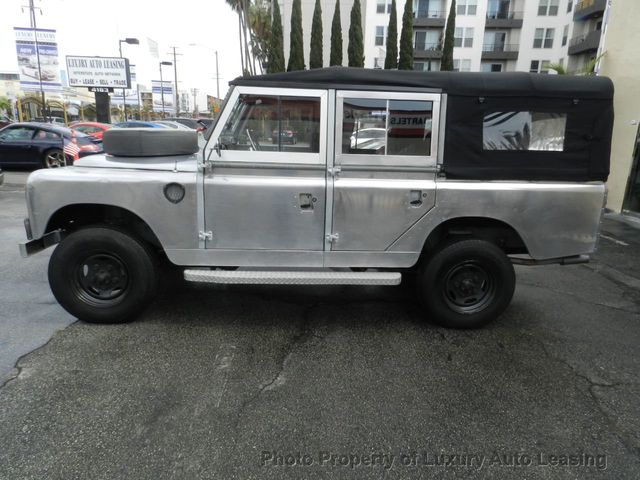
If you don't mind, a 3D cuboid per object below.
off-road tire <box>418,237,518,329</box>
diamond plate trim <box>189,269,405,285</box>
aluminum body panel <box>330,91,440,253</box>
[{"bbox_3d":[1.154,0.335,3.366,0.735,0.735,0.230,2,13,-4],"label":"off-road tire"},{"bbox_3d":[-0.194,0.284,3.203,1.581,0.058,0.165,2,13,-4],"label":"diamond plate trim"},{"bbox_3d":[0.468,-0.482,3.091,0.775,1.160,0.130,1,11,-4],"label":"aluminum body panel"}]

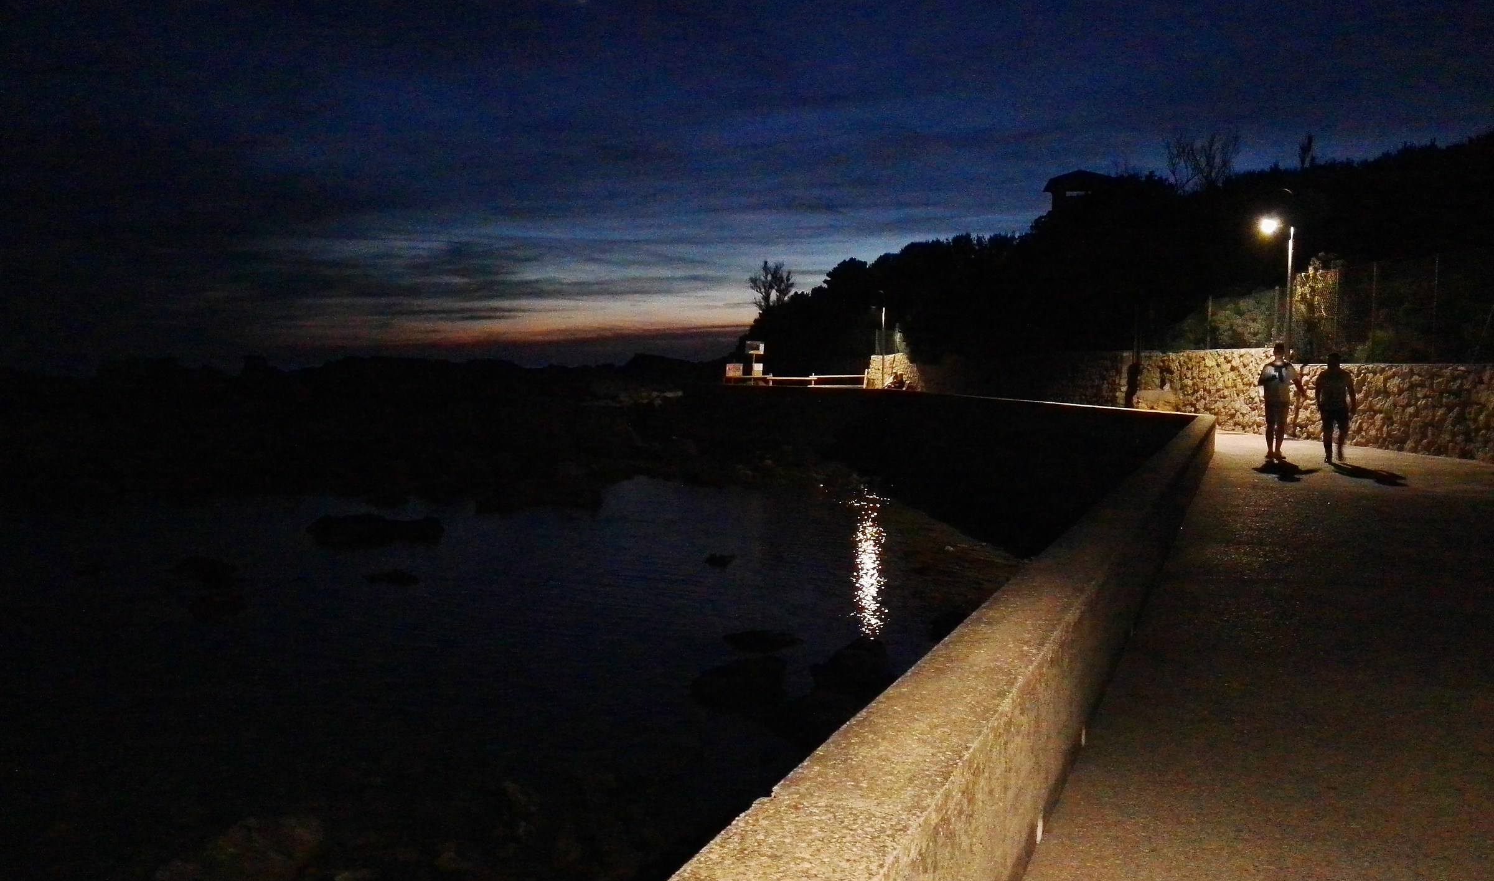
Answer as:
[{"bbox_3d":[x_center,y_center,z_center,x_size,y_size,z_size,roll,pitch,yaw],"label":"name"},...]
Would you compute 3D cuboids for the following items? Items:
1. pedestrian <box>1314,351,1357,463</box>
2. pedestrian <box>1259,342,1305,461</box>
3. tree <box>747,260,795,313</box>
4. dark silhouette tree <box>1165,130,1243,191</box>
[{"bbox_3d":[9.027,-0.514,18.453,0.610,1.650,0.450,2,4,23],"label":"pedestrian"},{"bbox_3d":[8.338,-0.617,18.832,0.690,1.795,0.480,2,4,23],"label":"pedestrian"},{"bbox_3d":[1.623,-10.164,80.000,3.100,3.500,2.800,0,4,0],"label":"tree"},{"bbox_3d":[20.778,-12.754,55.000,3.500,2.900,3.000,2,4,17],"label":"dark silhouette tree"}]

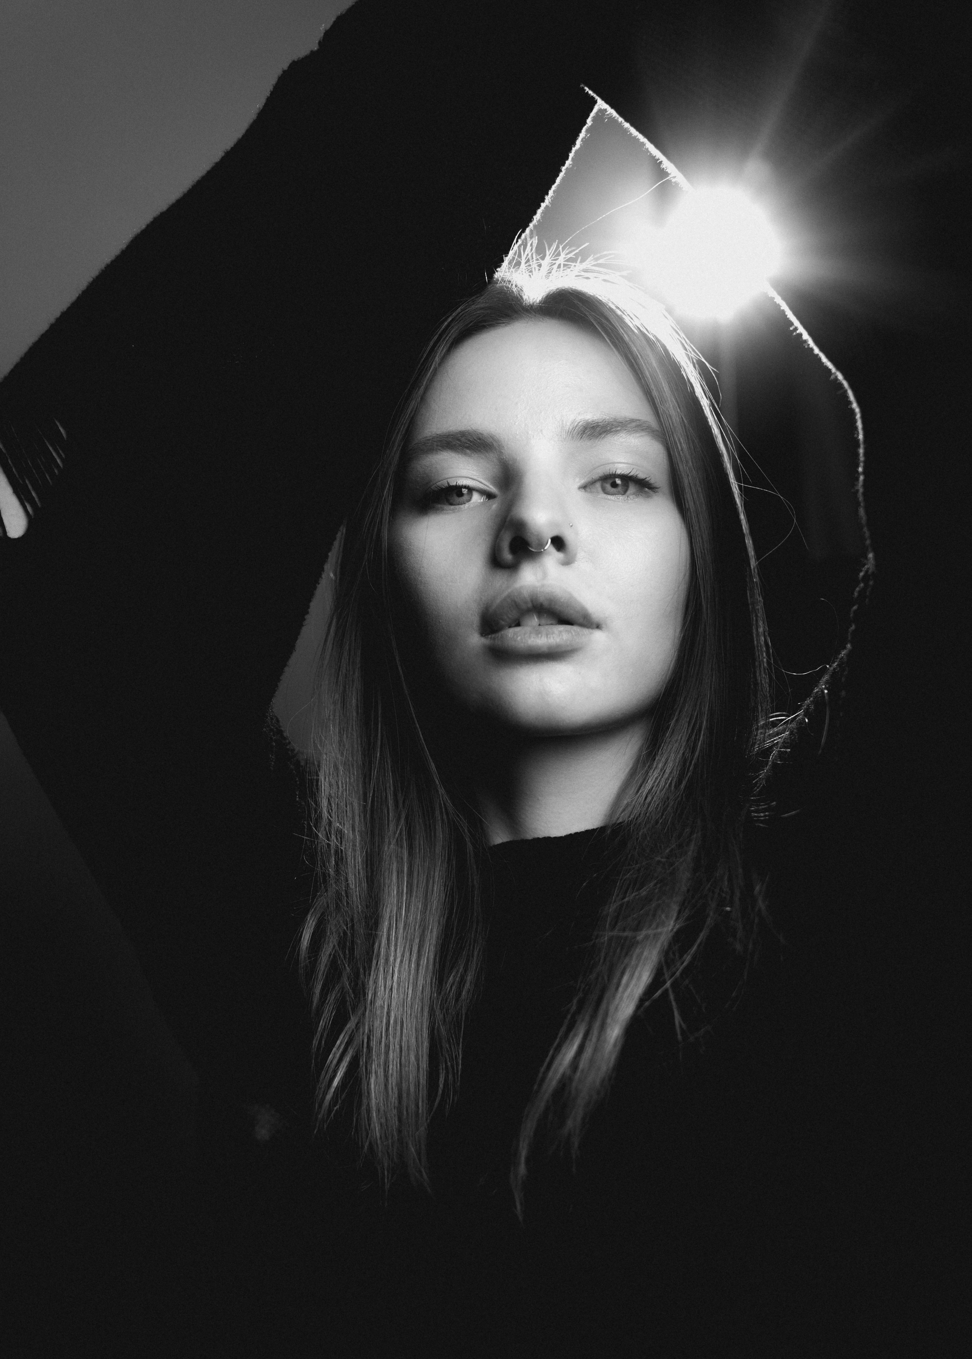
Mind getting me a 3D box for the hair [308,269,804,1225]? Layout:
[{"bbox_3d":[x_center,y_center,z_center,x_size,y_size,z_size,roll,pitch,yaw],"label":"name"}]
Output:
[{"bbox_3d":[0.025,0.022,0.725,0.215,0.420,0.220,0,-6,2],"label":"hair"}]

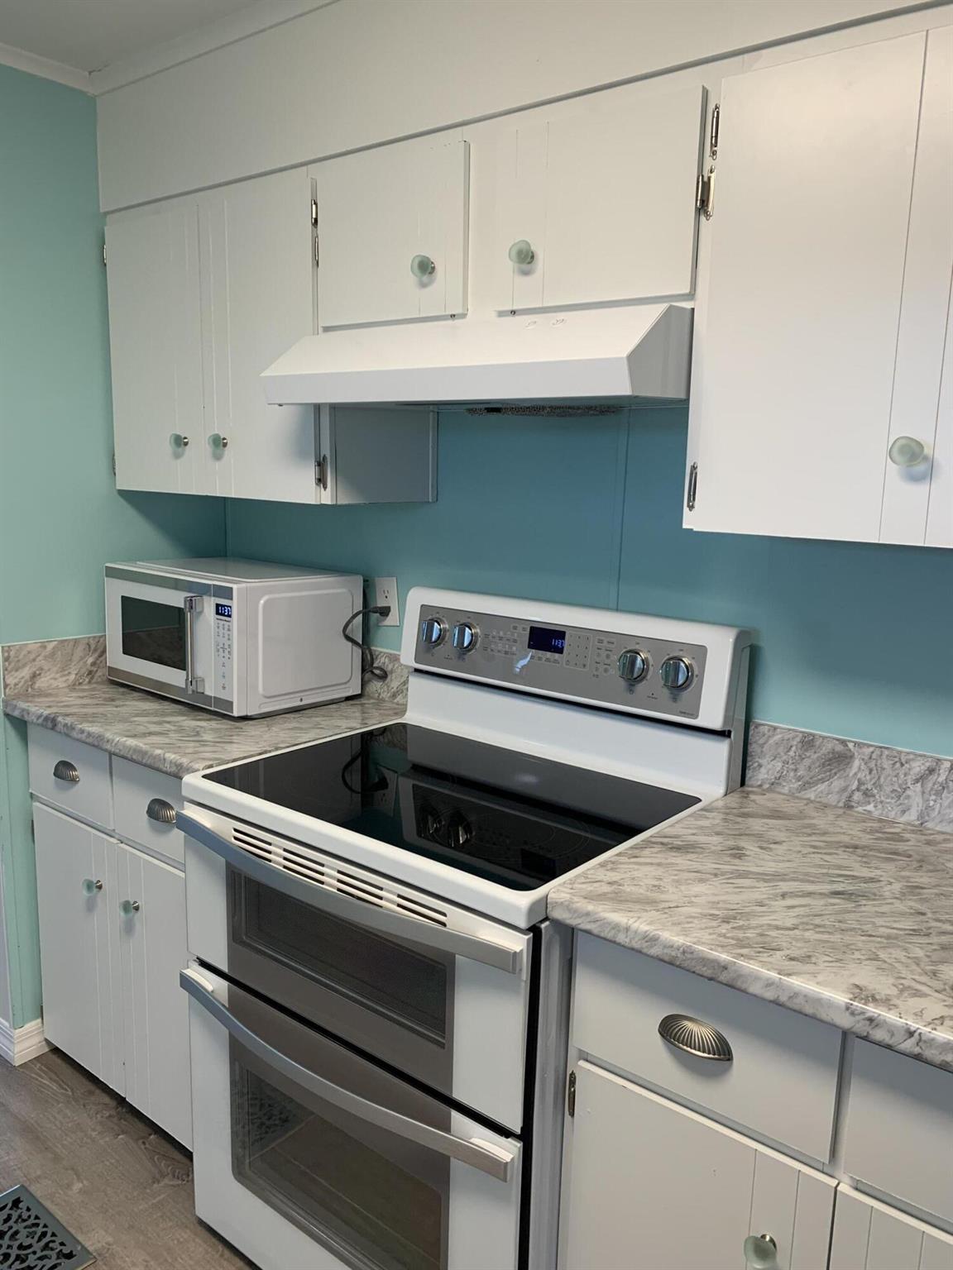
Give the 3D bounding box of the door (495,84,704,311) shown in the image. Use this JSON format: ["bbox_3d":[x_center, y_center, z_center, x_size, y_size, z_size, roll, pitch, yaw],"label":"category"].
[{"bbox_3d":[0.181,-0.654,1.468,0.351,0.275,0.018,9,12,37],"label":"door"}]

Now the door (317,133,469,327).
[{"bbox_3d":[-0.151,-0.710,1.725,0.352,0.274,0.018,9,12,37],"label":"door"}]

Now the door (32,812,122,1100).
[{"bbox_3d":[-0.924,0.727,2.232,0.354,0.611,0.018,9,12,37],"label":"door"}]

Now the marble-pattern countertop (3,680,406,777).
[{"bbox_3d":[-0.592,0.176,2.201,0.774,0.037,0.635,9,13,37],"label":"marble-pattern countertop"}]

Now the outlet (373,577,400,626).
[{"bbox_3d":[-0.214,-0.077,2.269,0.069,0.115,0.010,9,13,37],"label":"outlet"}]

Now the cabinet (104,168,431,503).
[{"bbox_3d":[-0.480,-0.636,2.188,0.758,0.630,0.328,9,13,37],"label":"cabinet"}]

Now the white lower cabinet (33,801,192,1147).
[{"bbox_3d":[-0.573,0.687,2.266,0.701,0.593,0.601,9,13,37],"label":"white lower cabinet"}]

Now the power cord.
[{"bbox_3d":[-0.252,0.023,2.232,0.079,0.188,0.118,9,13,37],"label":"power cord"}]

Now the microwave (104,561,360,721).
[{"bbox_3d":[-0.596,-0.011,2.306,0.538,0.294,0.385,10,13,40],"label":"microwave"}]

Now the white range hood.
[{"bbox_3d":[0.061,-0.462,1.672,0.751,0.131,0.496,9,13,37],"label":"white range hood"}]

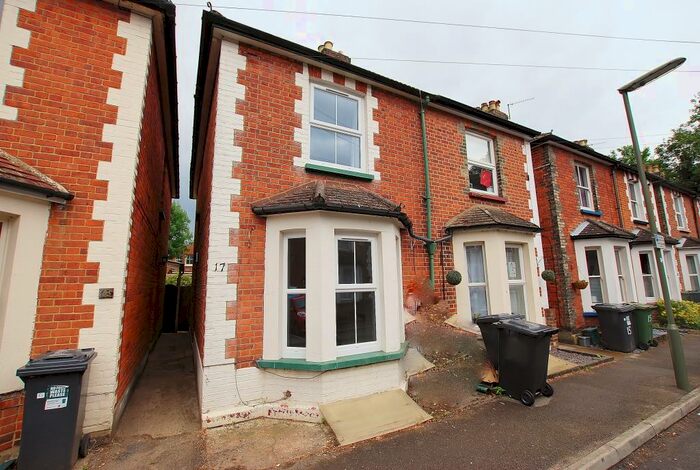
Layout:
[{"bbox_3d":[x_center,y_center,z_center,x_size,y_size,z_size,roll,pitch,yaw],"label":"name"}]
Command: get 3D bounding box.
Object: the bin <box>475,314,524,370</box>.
[{"bbox_3d":[2.586,1.929,5.080,0.680,1.050,0.570,-3,-9,13],"label":"bin"}]

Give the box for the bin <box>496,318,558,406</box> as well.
[{"bbox_3d":[2.644,1.869,4.466,0.570,1.050,0.680,3,-4,-28],"label":"bin"}]

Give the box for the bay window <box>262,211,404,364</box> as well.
[{"bbox_3d":[0.021,0.725,4.264,2.360,1.930,0.620,3,-9,-28],"label":"bay window"}]

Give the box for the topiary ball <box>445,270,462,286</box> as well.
[{"bbox_3d":[1.890,0.794,5.337,0.300,0.300,0.300,-1,-8,0],"label":"topiary ball"}]

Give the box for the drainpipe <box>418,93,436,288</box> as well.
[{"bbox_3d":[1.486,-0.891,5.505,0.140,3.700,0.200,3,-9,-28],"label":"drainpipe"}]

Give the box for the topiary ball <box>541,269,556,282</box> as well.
[{"bbox_3d":[4.614,0.941,6.795,0.300,0.300,0.300,3,-9,-28],"label":"topiary ball"}]

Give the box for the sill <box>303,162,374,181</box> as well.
[{"bbox_3d":[-0.158,-1.000,4.778,1.220,0.095,0.150,3,-9,-28],"label":"sill"}]

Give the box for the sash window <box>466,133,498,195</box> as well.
[{"bbox_3d":[3.041,-1.632,6.706,1.020,1.430,0.100,3,-9,-28],"label":"sash window"}]

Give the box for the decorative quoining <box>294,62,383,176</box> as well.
[{"bbox_3d":[-0.163,-1.872,4.911,1.560,1.820,0.110,3,-9,-28],"label":"decorative quoining"}]

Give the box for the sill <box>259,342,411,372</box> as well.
[{"bbox_3d":[0.055,1.690,4.098,2.480,0.100,0.680,3,-9,-28],"label":"sill"}]

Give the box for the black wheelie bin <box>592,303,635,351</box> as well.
[{"bbox_3d":[6.352,2.209,7.094,0.570,1.050,0.680,3,-9,-28],"label":"black wheelie bin"}]

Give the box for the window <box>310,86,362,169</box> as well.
[{"bbox_3d":[-0.187,-1.798,4.978,1.040,1.430,0.100,3,-9,-28],"label":"window"}]

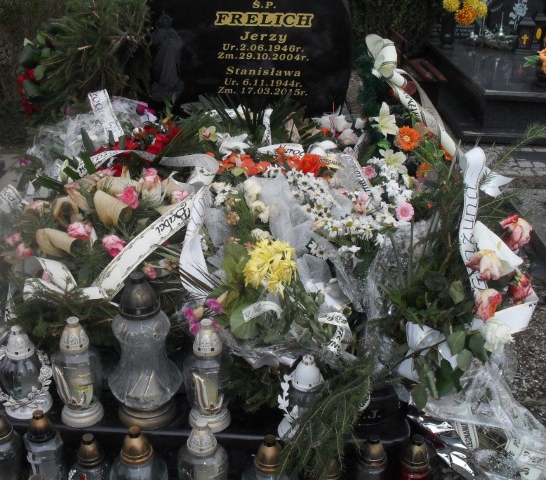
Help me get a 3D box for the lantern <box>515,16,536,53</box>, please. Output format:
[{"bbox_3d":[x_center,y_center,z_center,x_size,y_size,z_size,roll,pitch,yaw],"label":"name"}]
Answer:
[{"bbox_3d":[1.912,-1.552,4.900,0.135,0.255,0.135,3,21,7],"label":"lantern"}]

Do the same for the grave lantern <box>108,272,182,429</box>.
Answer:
[{"bbox_3d":[-0.309,0.253,1.538,0.182,0.385,0.182,-4,26,-12],"label":"grave lantern"}]

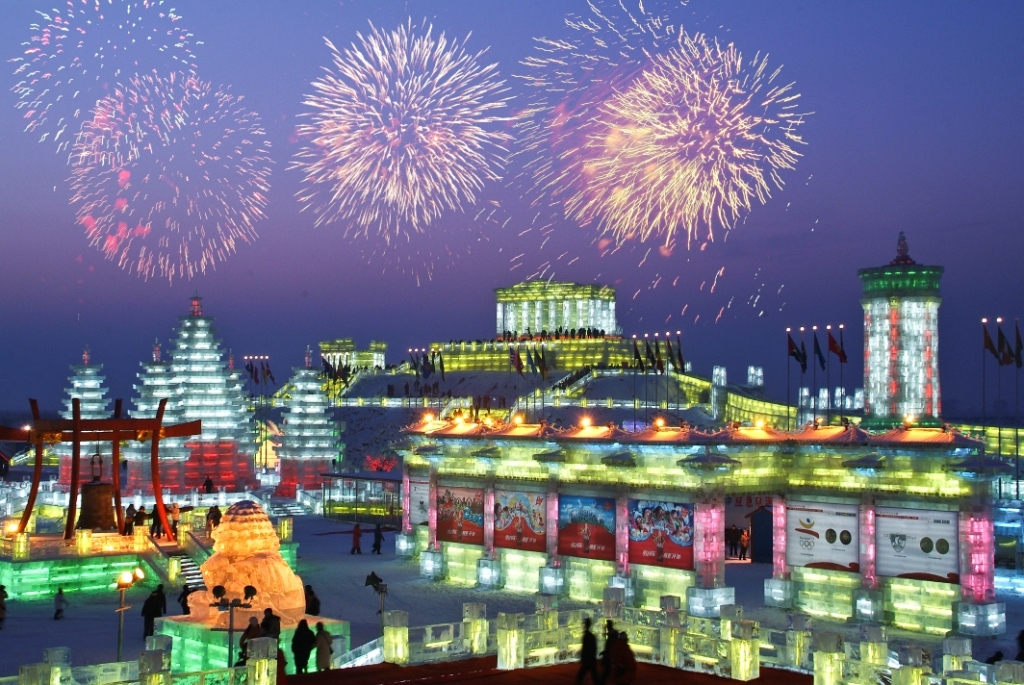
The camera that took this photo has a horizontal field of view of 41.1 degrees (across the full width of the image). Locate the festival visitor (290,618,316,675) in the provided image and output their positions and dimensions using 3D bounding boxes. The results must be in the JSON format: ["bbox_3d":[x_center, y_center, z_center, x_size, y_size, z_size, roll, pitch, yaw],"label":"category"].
[{"bbox_3d":[-6.468,9.463,42.500,0.680,1.720,0.450,1,-3,-11],"label":"festival visitor"}]

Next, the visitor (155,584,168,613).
[{"bbox_3d":[-12.661,9.595,49.300,0.580,1.720,0.400,0,-3,12],"label":"visitor"}]

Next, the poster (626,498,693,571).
[{"bbox_3d":[6.162,7.943,56.550,0.100,2.650,3.580,3,-4,-41],"label":"poster"}]

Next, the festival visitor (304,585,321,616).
[{"bbox_3d":[-7.196,9.613,49.300,0.420,1.700,0.600,-3,-4,45],"label":"festival visitor"}]

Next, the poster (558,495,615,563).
[{"bbox_3d":[3.221,7.913,58.300,3.300,2.600,0.100,-3,-4,45],"label":"poster"}]

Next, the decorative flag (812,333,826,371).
[{"bbox_3d":[29.981,0.878,133.254,1.400,3.600,0.400,0,-3,11],"label":"decorative flag"}]

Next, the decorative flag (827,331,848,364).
[{"bbox_3d":[24.807,0.380,104.000,1.600,2.500,0.400,0,-3,0],"label":"decorative flag"}]

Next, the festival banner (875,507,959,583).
[{"bbox_3d":[15.557,7.760,52.554,0.100,2.660,3.610,3,-4,-41],"label":"festival banner"}]

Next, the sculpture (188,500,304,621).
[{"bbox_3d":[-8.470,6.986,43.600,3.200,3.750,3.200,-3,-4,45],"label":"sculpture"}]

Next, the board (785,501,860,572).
[{"bbox_3d":[12.684,7.915,55.790,0.100,2.650,3.550,3,-4,-41],"label":"board"}]

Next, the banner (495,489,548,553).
[{"bbox_3d":[0.381,8.051,61.300,3.300,2.600,0.100,-3,-4,45],"label":"banner"}]

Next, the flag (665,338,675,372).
[{"bbox_3d":[13.388,1.084,114.000,0.950,2.850,0.350,0,-3,0],"label":"flag"}]

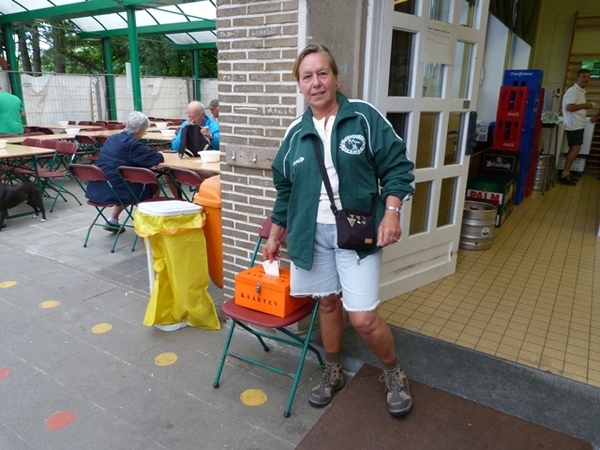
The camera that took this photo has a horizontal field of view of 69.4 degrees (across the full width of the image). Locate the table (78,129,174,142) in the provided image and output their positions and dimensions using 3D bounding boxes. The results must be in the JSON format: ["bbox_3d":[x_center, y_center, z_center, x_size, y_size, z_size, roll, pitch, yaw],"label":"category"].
[{"bbox_3d":[-3.035,-1.308,8.229,2.200,0.750,1.000,11,18,31],"label":"table"}]

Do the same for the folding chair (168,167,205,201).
[{"bbox_3d":[-0.915,-0.163,4.207,0.460,0.800,0.480,11,19,31],"label":"folding chair"}]

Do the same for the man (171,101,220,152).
[{"bbox_3d":[-1.328,-0.906,5.785,0.580,1.360,0.750,11,18,31],"label":"man"}]

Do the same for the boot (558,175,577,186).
[{"bbox_3d":[4.413,-0.745,7.160,0.110,0.130,0.280,-9,19,-32],"label":"boot"}]

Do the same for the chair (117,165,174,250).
[{"bbox_3d":[-1.372,-0.169,4.205,0.450,0.790,0.500,11,18,30],"label":"chair"}]

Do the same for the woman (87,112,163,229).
[{"bbox_3d":[-1.746,-0.484,4.387,0.570,1.280,0.820,10,18,28],"label":"woman"}]

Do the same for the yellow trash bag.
[{"bbox_3d":[-0.791,0.264,2.829,0.480,0.730,0.360,-3,17,-14],"label":"yellow trash bag"}]

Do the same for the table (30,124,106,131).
[{"bbox_3d":[-5.284,-1.852,9.835,1.650,0.740,0.780,8,18,23],"label":"table"}]

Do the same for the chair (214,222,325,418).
[{"bbox_3d":[-0.121,0.424,2.188,0.450,0.790,0.500,10,18,27],"label":"chair"}]

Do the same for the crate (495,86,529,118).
[{"bbox_3d":[2.356,-1.346,4.777,0.275,0.330,0.360,10,18,27],"label":"crate"}]

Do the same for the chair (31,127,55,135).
[{"bbox_3d":[-5.559,-1.776,9.589,0.460,0.790,0.500,11,18,31],"label":"chair"}]

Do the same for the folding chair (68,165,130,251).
[{"bbox_3d":[-1.853,-0.198,4.260,0.460,0.800,0.480,8,17,22],"label":"folding chair"}]

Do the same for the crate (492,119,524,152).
[{"bbox_3d":[2.353,-1.030,4.865,0.275,0.330,0.360,10,18,27],"label":"crate"}]

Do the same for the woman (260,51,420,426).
[{"bbox_3d":[0.184,0.043,2.057,0.670,1.610,0.460,4,16,11],"label":"woman"}]

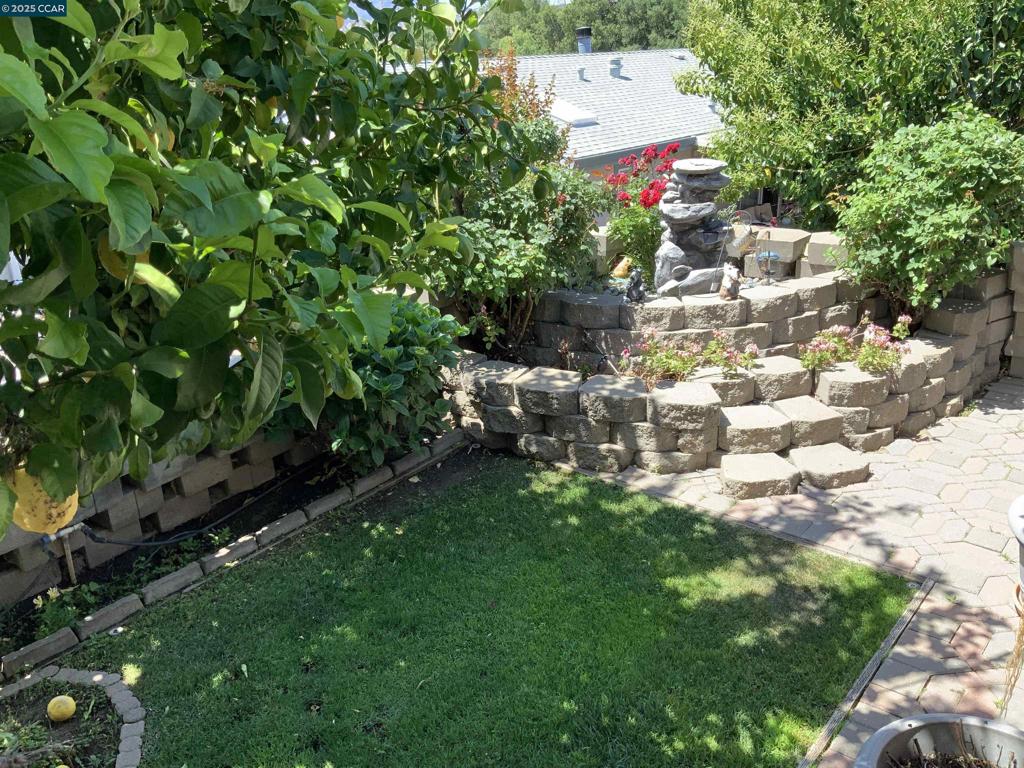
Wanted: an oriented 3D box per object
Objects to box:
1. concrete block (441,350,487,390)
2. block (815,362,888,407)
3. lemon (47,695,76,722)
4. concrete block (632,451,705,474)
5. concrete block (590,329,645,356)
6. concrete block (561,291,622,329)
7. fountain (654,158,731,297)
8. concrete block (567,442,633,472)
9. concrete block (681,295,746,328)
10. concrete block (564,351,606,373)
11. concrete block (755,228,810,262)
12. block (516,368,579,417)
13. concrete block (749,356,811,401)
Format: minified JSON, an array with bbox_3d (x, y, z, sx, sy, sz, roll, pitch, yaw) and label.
[{"bbox_3d":[-0.347,-0.099,5.813,0.307,0.157,0.416,-17,26,-34],"label":"concrete block"},{"bbox_3d":[2.098,-0.021,5.322,0.410,0.154,0.305,1,23,9],"label":"block"},{"bbox_3d":[-1.780,1.283,3.391,0.100,0.088,0.090,-2,21,1],"label":"lemon"},{"bbox_3d":[0.945,0.434,5.170,0.410,0.146,0.305,0,23,7],"label":"concrete block"},{"bbox_3d":[0.707,-0.324,5.754,0.406,0.150,0.290,3,22,12],"label":"concrete block"},{"bbox_3d":[0.546,-0.490,5.703,0.410,0.154,0.305,5,24,18],"label":"concrete block"},{"bbox_3d":[1.278,-1.102,6.072,0.520,0.880,0.460,2,22,9],"label":"fountain"},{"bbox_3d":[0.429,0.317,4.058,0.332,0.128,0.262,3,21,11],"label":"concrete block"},{"bbox_3d":[1.313,-0.495,5.617,0.410,0.154,0.305,0,22,6],"label":"concrete block"},{"bbox_3d":[0.558,-0.193,5.973,0.416,0.157,0.307,7,23,21],"label":"concrete block"},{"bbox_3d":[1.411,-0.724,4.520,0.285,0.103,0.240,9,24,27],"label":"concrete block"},{"bbox_3d":[0.249,0.059,5.363,0.410,0.154,0.305,6,24,21],"label":"block"},{"bbox_3d":[1.688,-0.057,5.546,0.406,0.150,0.290,-5,22,-8],"label":"concrete block"}]

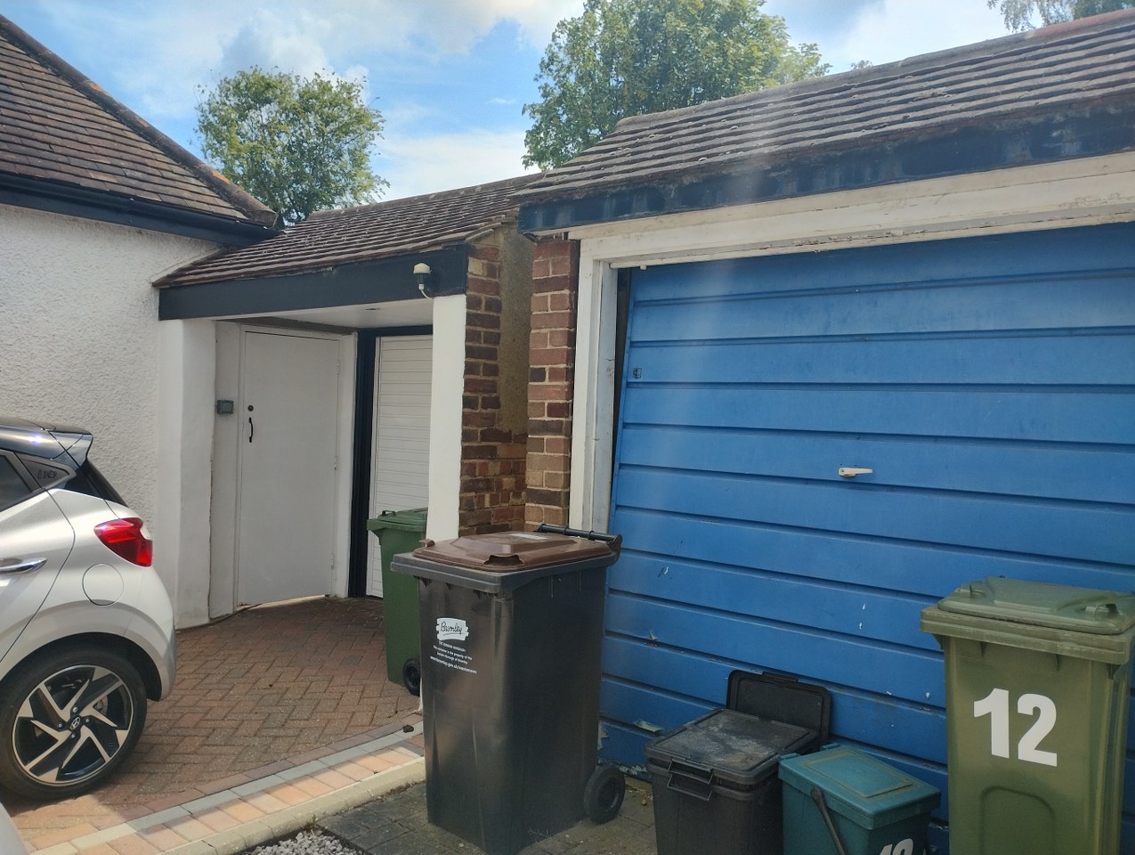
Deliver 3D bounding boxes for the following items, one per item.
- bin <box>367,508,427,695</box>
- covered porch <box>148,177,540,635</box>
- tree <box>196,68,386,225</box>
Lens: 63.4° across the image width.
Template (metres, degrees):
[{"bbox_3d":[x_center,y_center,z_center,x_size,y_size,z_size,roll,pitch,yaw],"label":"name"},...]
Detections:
[{"bbox_3d":[-0.709,0.903,4.944,0.490,0.940,0.570,1,1,-45],"label":"bin"},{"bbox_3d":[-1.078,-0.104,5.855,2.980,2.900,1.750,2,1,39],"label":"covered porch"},{"bbox_3d":[-6.076,-3.416,20.027,4.300,8.900,4.300,2,1,0],"label":"tree"}]

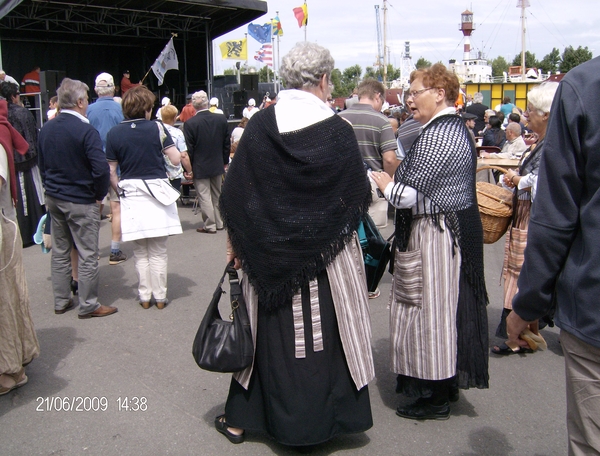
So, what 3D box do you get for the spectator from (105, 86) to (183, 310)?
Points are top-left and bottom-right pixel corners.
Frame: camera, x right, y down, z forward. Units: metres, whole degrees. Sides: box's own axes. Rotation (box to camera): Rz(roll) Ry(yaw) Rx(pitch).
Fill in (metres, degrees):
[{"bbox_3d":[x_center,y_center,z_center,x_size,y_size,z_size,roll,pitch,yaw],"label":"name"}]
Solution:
[{"bbox_3d":[-1.181,-0.222,4.760,0.570,1.650,0.400,1,11,8],"label":"spectator"}]

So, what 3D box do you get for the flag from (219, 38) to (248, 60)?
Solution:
[{"bbox_3d":[-4.091,-10.818,38.000,1.700,1.300,0.250,-1,11,0],"label":"flag"}]

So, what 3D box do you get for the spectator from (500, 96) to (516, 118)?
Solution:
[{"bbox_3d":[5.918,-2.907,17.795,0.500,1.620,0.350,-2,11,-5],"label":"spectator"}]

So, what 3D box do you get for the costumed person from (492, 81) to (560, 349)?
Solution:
[{"bbox_3d":[1.444,-0.066,3.860,0.540,1.630,0.520,-2,11,-8],"label":"costumed person"}]

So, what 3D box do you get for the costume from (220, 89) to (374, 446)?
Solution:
[{"bbox_3d":[-0.011,0.110,2.711,0.620,1.690,0.500,2,11,15],"label":"costume"}]

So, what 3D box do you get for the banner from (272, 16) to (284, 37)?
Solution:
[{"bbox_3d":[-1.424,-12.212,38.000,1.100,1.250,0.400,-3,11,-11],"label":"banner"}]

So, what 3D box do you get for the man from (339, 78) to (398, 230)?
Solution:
[{"bbox_3d":[0.562,-0.317,4.987,0.540,1.690,0.360,3,12,16],"label":"man"}]

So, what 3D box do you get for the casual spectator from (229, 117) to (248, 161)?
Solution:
[{"bbox_3d":[-0.867,-1.033,9.777,0.480,1.280,0.650,1,11,7],"label":"casual spectator"}]

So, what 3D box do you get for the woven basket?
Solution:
[{"bbox_3d":[1.157,-0.144,3.850,0.360,0.460,0.360,-1,11,0],"label":"woven basket"}]

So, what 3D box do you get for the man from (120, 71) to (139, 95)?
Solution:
[{"bbox_3d":[-5.127,-3.827,18.800,0.550,1.740,0.500,1,11,10],"label":"man"}]

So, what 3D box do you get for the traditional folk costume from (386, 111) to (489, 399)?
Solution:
[{"bbox_3d":[0.630,0.120,2.986,0.470,1.340,0.500,-4,12,-16],"label":"traditional folk costume"}]

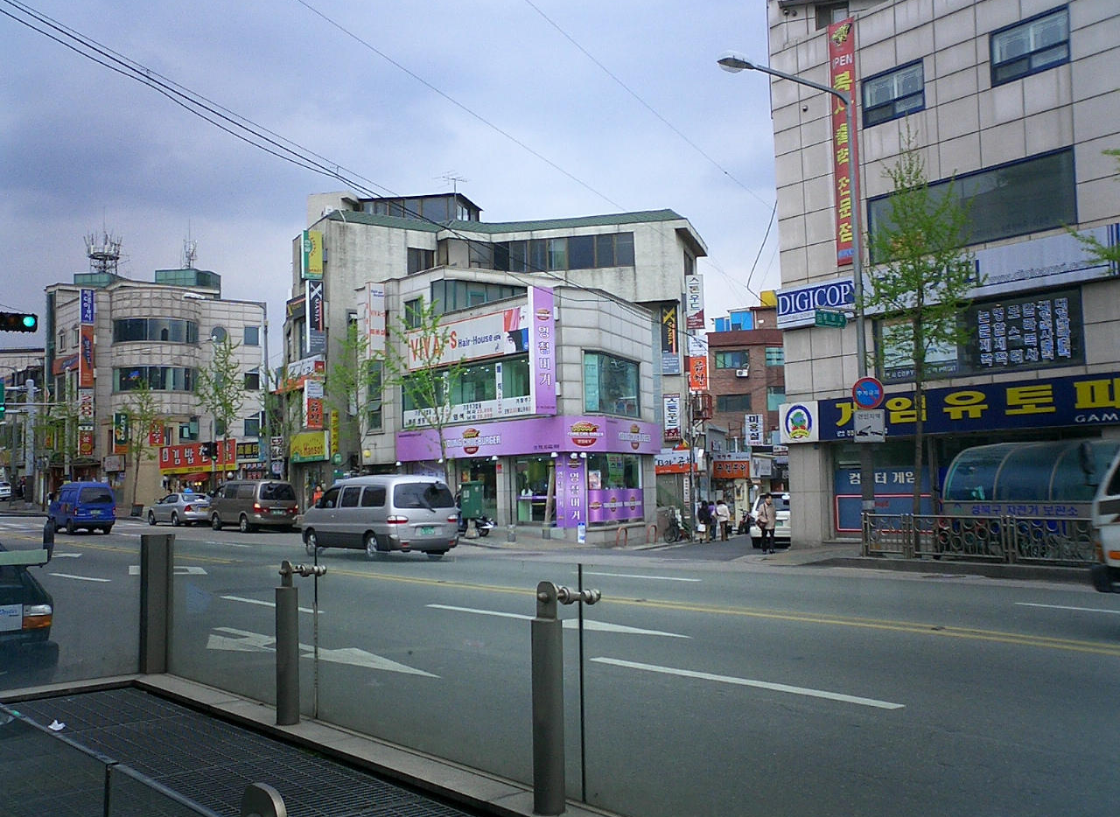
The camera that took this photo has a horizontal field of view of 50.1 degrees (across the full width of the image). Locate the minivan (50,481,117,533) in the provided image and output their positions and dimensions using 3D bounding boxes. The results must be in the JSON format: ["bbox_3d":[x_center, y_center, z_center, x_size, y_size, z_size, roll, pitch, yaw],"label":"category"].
[{"bbox_3d":[-17.458,3.635,43.760,1.420,1.880,3.500,2,-5,-37],"label":"minivan"}]

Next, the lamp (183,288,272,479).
[{"bbox_3d":[-13.650,0.080,49.200,3.600,9.400,0.350,2,-5,-39],"label":"lamp"}]

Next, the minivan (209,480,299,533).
[{"bbox_3d":[-11.046,3.531,43.104,1.900,1.750,4.890,1,-5,-34],"label":"minivan"}]

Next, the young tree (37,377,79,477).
[{"bbox_3d":[-27.700,2.000,66.000,2.400,7.300,2.400,1,-4,-23],"label":"young tree"}]

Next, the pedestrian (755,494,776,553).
[{"bbox_3d":[5.600,3.140,32.500,0.580,1.660,0.380,0,-4,-18],"label":"pedestrian"}]

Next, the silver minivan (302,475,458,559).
[{"bbox_3d":[-4.550,2.680,29.600,1.820,1.930,4.700,2,-5,-39],"label":"silver minivan"}]

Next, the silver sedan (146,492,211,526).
[{"bbox_3d":[-16.200,4.360,51.600,1.800,1.450,4.700,2,-5,-39],"label":"silver sedan"}]

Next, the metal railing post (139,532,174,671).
[{"bbox_3d":[-3.288,1.595,9.770,0.250,1.130,0.200,0,-4,-12],"label":"metal railing post"}]

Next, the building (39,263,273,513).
[{"bbox_3d":[-26.990,-1.148,80.686,12.000,15.500,9.500,2,-5,-37],"label":"building"}]

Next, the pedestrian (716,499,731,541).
[{"bbox_3d":[5.930,4.050,43.500,0.500,1.590,0.360,-2,-4,14],"label":"pedestrian"}]

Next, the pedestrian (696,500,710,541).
[{"bbox_3d":[5.367,4.228,44.500,0.500,1.590,0.420,-2,-4,12],"label":"pedestrian"}]

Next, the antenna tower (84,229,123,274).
[{"bbox_3d":[-29.540,-10.111,77.500,2.300,2.800,2.300,2,-5,-37],"label":"antenna tower"}]

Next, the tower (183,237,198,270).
[{"bbox_3d":[-24.858,-10.385,80.500,1.000,2.200,1.000,2,-5,-37],"label":"tower"}]

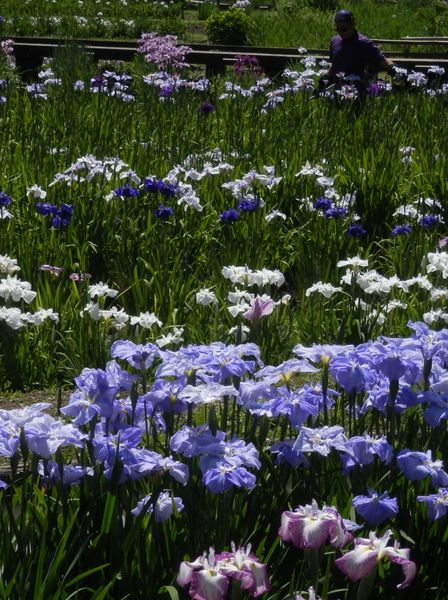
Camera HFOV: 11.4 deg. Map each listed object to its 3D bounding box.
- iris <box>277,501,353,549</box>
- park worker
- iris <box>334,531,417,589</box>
[{"bbox_3d":[0.194,0.478,4.750,0.157,0.090,0.140,0,10,0],"label":"iris"},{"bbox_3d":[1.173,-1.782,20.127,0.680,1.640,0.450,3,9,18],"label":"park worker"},{"bbox_3d":[0.331,0.567,4.900,0.179,0.112,0.152,0,9,0],"label":"iris"}]

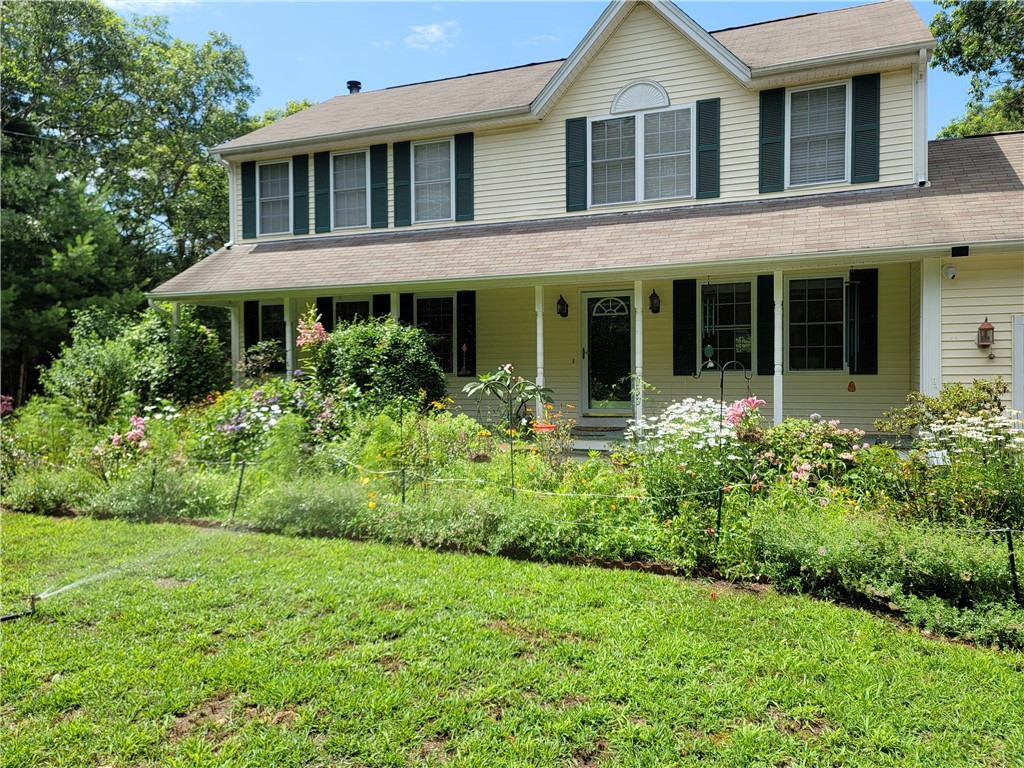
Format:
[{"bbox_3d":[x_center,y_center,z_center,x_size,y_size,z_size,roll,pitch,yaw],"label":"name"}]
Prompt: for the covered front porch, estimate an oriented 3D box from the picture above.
[{"bbox_3d":[-0.331,-0.371,11.924,12.150,2.650,2.020,0,1,21],"label":"covered front porch"}]

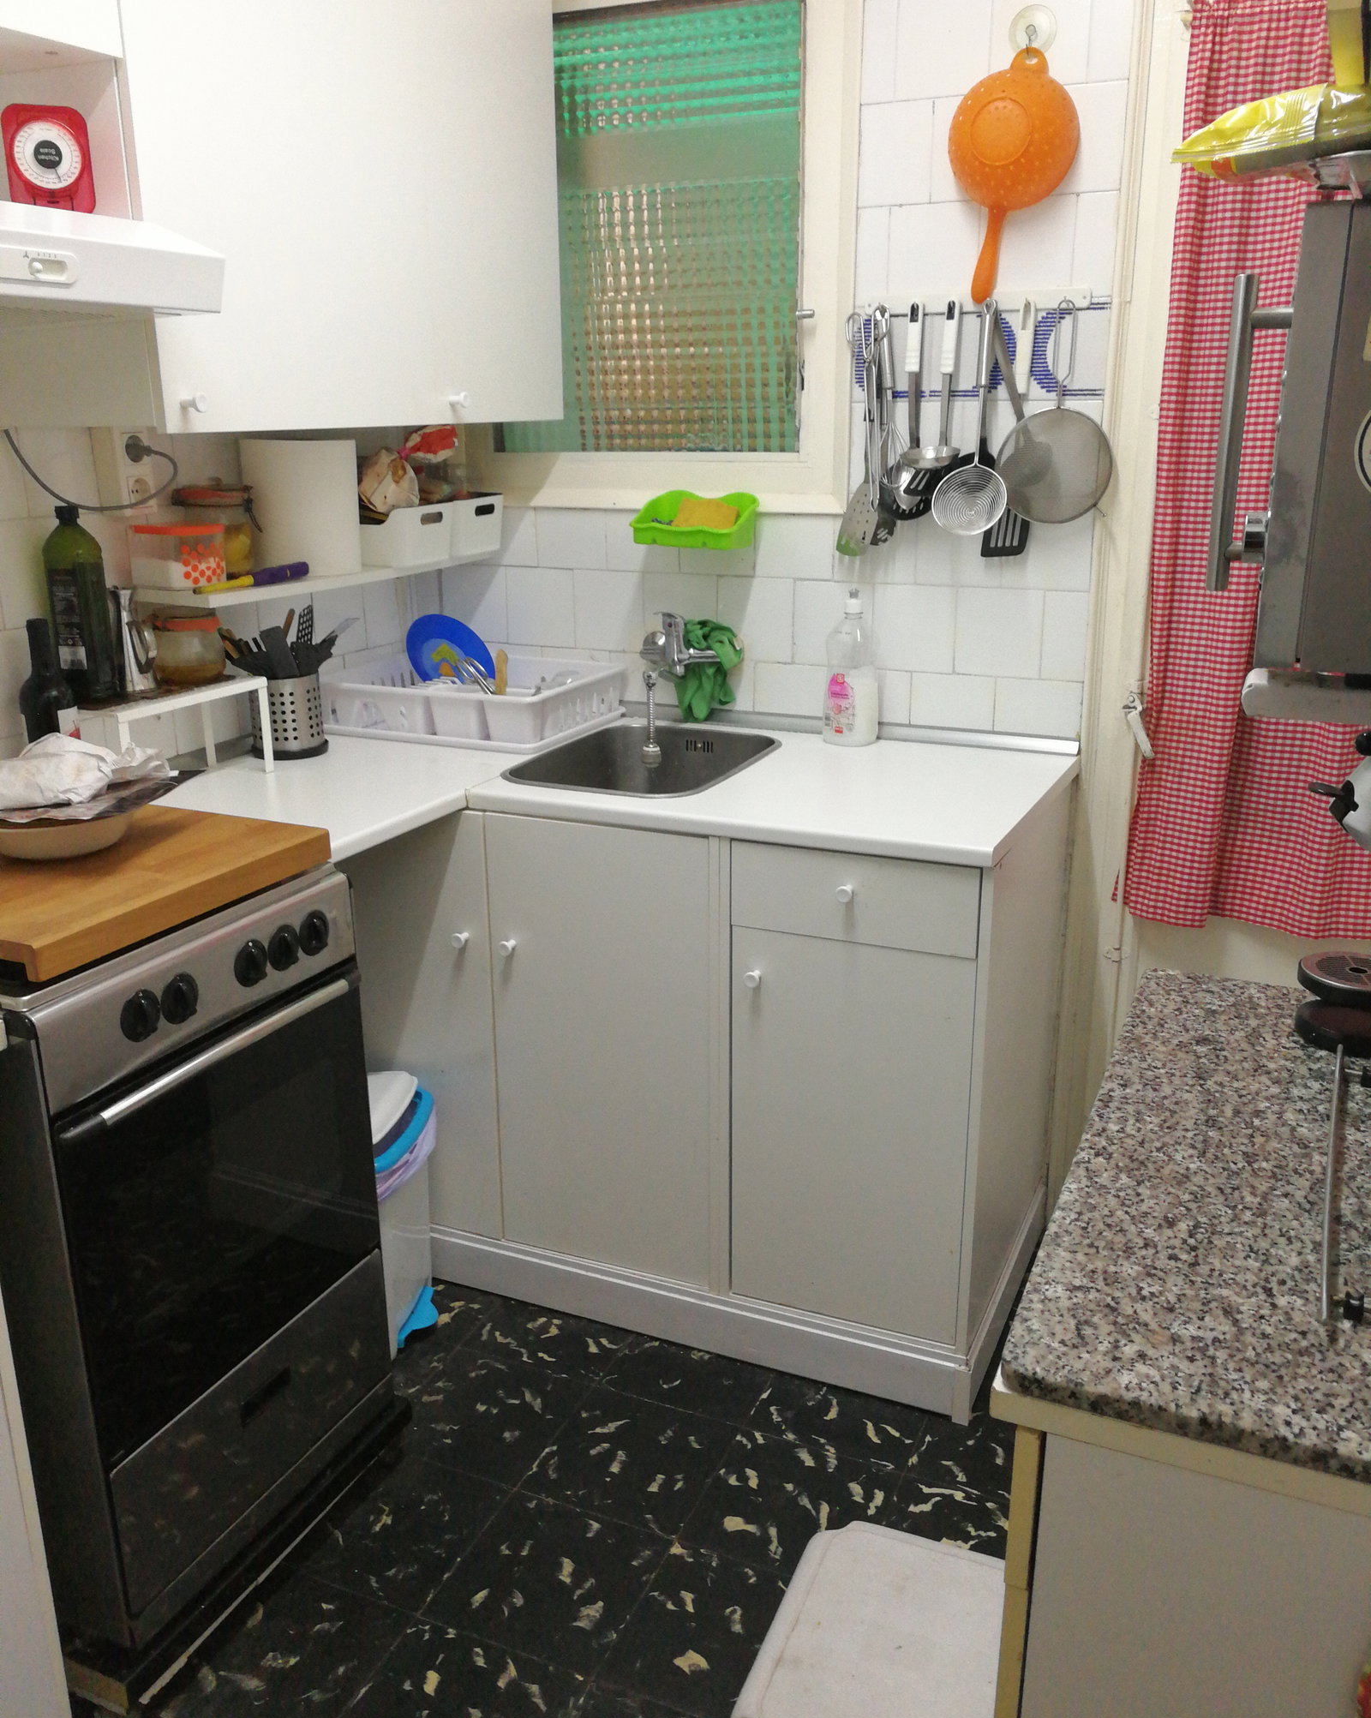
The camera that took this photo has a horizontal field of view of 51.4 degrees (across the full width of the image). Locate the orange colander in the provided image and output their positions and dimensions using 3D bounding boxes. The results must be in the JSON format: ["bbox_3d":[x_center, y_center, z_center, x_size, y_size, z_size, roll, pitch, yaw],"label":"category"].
[{"bbox_3d":[0.490,-1.051,2.196,0.200,0.365,0.092,16,22,20],"label":"orange colander"}]

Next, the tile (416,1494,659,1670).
[{"bbox_3d":[-0.178,0.970,1.918,0.252,0.010,0.252,7,20,23],"label":"tile"}]

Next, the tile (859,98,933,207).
[{"bbox_3d":[0.341,-1.141,2.312,0.121,0.152,0.010,7,18,23],"label":"tile"}]

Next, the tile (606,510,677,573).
[{"bbox_3d":[-0.078,-0.590,2.654,0.150,0.115,0.010,7,20,24],"label":"tile"}]

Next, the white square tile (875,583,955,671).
[{"bbox_3d":[0.403,-0.404,2.500,0.149,0.151,0.010,7,18,23],"label":"white square tile"}]

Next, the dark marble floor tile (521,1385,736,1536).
[{"bbox_3d":[-0.076,0.885,2.105,0.249,0.008,0.249,8,18,23],"label":"dark marble floor tile"}]

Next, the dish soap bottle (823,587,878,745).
[{"bbox_3d":[0.292,-0.341,2.504,0.092,0.270,0.066,12,21,34],"label":"dish soap bottle"}]

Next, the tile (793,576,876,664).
[{"bbox_3d":[0.267,-0.422,2.559,0.149,0.151,0.010,7,18,23],"label":"tile"}]

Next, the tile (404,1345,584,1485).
[{"bbox_3d":[-0.310,0.866,2.216,0.251,0.010,0.251,7,19,23],"label":"tile"}]

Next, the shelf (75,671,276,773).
[{"bbox_3d":[-0.786,-0.178,2.178,0.126,0.157,0.332,6,18,20],"label":"shelf"}]

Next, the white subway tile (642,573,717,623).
[{"bbox_3d":[-0.007,-0.459,2.681,0.150,0.150,0.010,7,18,23],"label":"white subway tile"}]

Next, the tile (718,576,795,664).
[{"bbox_3d":[0.130,-0.440,2.617,0.149,0.151,0.010,7,18,23],"label":"tile"}]

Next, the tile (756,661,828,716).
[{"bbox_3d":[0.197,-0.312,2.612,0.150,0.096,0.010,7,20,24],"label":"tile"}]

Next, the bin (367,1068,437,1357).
[{"bbox_3d":[-0.554,0.591,2.371,0.280,0.412,0.270,4,17,12],"label":"bin"}]

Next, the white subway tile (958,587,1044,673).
[{"bbox_3d":[0.540,-0.388,2.447,0.150,0.150,0.010,7,18,23],"label":"white subway tile"}]

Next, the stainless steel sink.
[{"bbox_3d":[-0.066,-0.093,2.431,0.365,0.160,0.460,7,18,23],"label":"stainless steel sink"}]

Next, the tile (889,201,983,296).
[{"bbox_3d":[0.404,-0.980,2.311,0.148,0.151,0.010,7,19,23],"label":"tile"}]

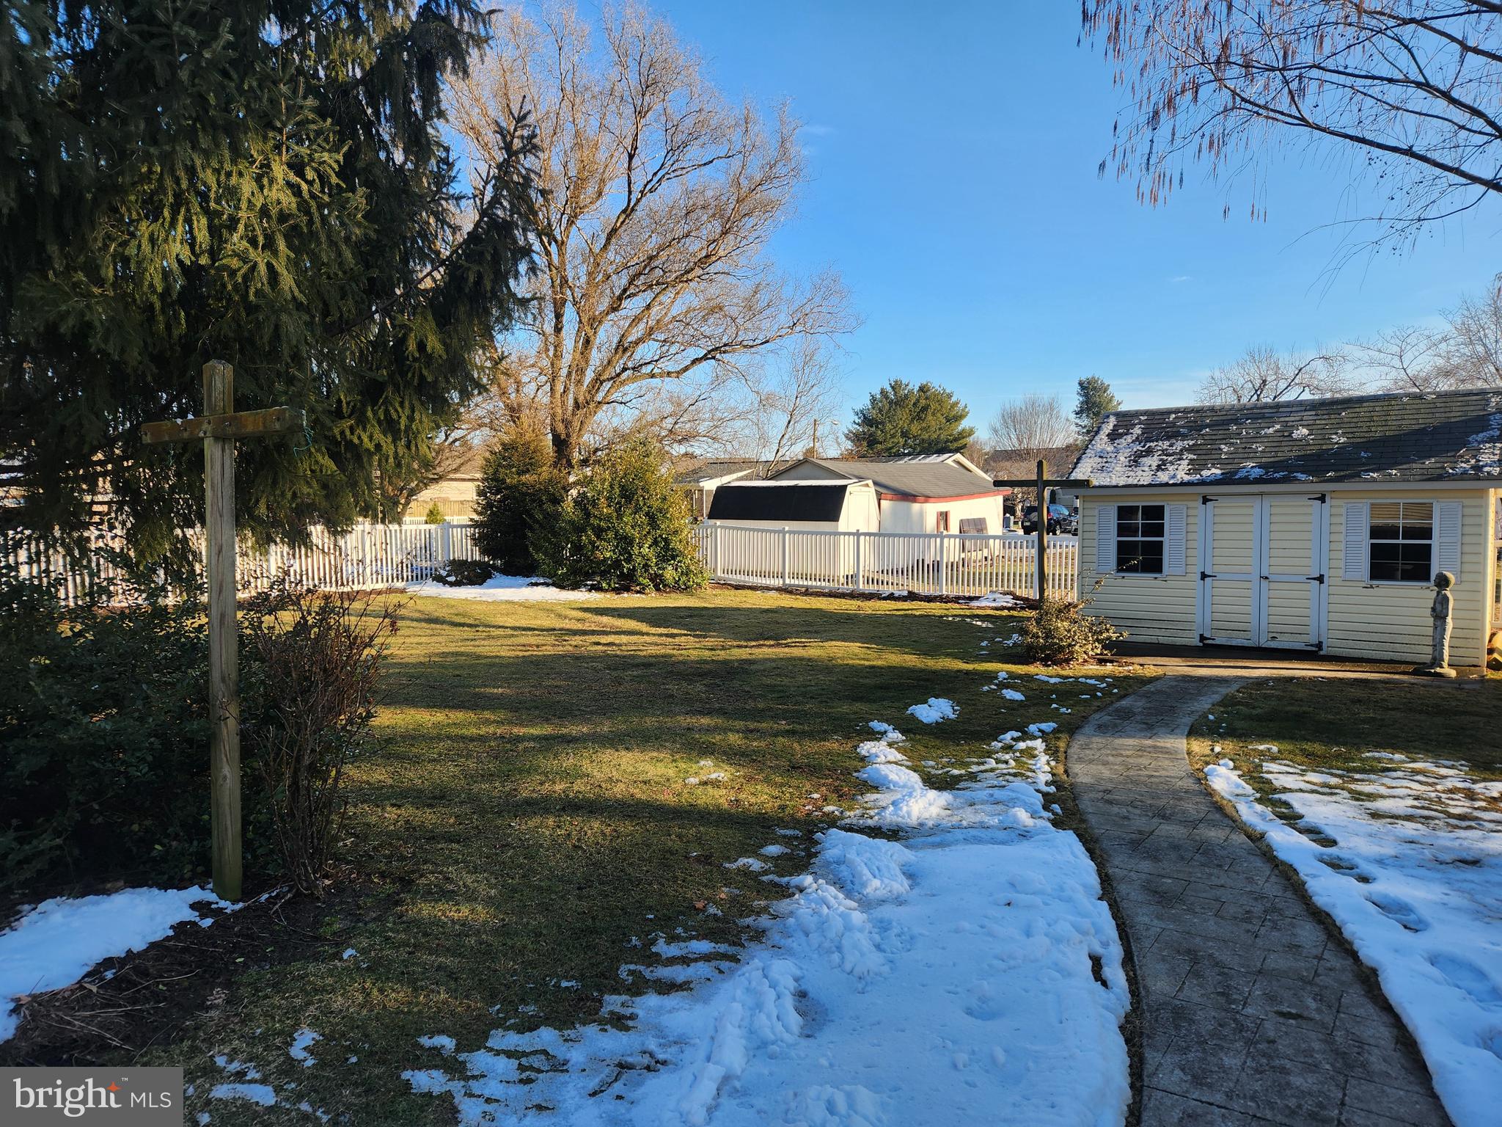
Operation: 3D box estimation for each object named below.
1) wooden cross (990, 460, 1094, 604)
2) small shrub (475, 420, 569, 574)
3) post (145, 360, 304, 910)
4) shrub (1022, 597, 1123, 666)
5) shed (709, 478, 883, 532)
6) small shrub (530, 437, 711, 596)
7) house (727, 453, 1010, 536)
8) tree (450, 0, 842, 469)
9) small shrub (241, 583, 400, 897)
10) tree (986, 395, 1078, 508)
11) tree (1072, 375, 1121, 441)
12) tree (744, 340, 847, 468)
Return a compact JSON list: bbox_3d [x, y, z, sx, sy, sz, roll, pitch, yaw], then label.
[{"bbox_3d":[3.540,-0.065,12.110,1.200,2.380,0.120,2,3,38],"label":"wooden cross"},{"bbox_3d":[-4.827,-1.358,21.000,2.050,3.300,2.000,0,2,-13],"label":"small shrub"},{"bbox_3d":[-2.336,0.298,4.418,1.230,2.380,0.130,2,3,37],"label":"post"},{"bbox_3d":[3.691,0.777,11.500,1.100,0.780,1.050,1,3,18],"label":"shrub"},{"bbox_3d":[1.122,-0.954,26.000,3.900,2.400,2.200,2,3,34],"label":"shed"},{"bbox_3d":[-2.850,-1.079,21.773,3.750,3.280,3.400,0,3,0],"label":"small shrub"},{"bbox_3d":[5.400,-2.430,40.431,8.500,4.150,10.000,3,4,44],"label":"house"},{"bbox_3d":[-3.100,-8.463,30.645,12.800,17.100,12.200,0,3,0],"label":"tree"},{"bbox_3d":[-1.920,0.767,4.420,0.720,1.340,0.700,-1,3,-23],"label":"small shrub"},{"bbox_3d":[18.867,-6.893,67.000,6.200,9.000,6.200,1,2,16],"label":"tree"},{"bbox_3d":[24.300,-7.552,69.727,4.000,11.100,4.000,0,3,0],"label":"tree"},{"bbox_3d":[1.450,-3.757,33.363,3.500,7.450,3.400,0,3,0],"label":"tree"}]

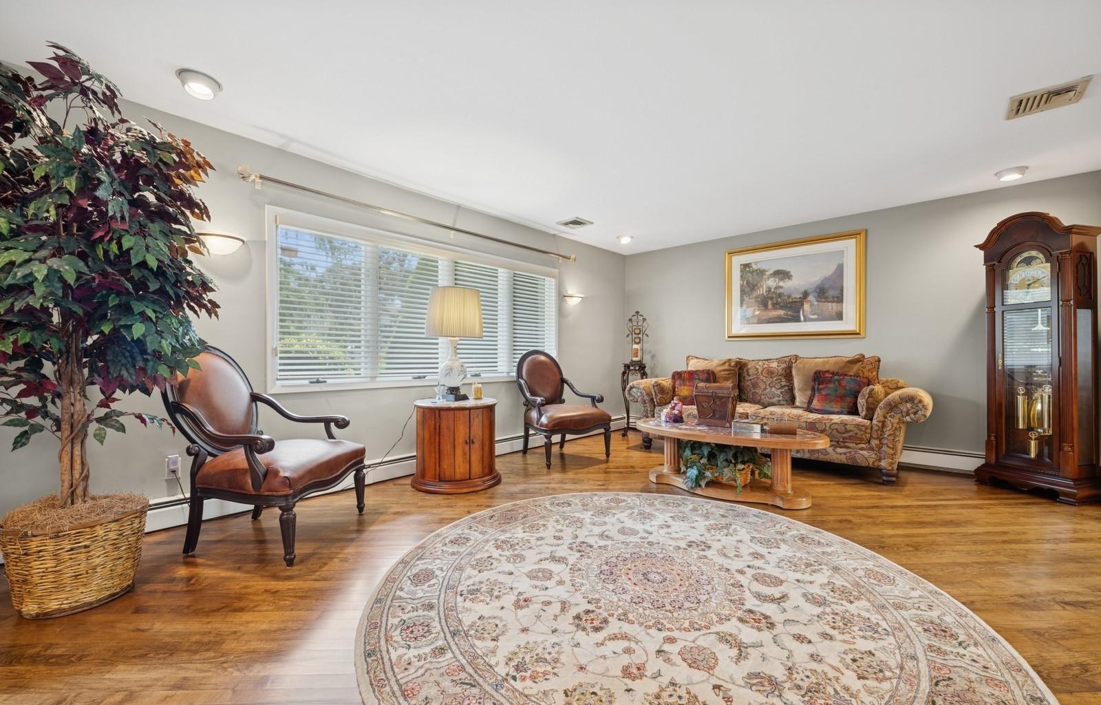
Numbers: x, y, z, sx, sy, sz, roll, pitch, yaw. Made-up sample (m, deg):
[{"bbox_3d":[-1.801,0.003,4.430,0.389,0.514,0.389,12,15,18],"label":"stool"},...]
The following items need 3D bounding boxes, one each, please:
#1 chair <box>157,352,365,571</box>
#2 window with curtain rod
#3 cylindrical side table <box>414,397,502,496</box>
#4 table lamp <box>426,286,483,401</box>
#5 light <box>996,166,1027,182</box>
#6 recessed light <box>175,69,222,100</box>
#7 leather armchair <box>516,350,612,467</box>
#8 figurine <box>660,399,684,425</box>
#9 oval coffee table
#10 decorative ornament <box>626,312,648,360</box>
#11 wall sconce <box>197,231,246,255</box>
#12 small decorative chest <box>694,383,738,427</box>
[{"bbox_3d":[-1.550,0.488,2.381,0.788,1.050,0.739,0,0,3],"label":"chair"},{"bbox_3d":[-0.923,-0.346,3.985,0.100,1.285,2.960,0,0,43],"label":"window with curtain rod"},{"bbox_3d":[-0.754,0.711,3.469,0.705,0.655,0.705,0,0,-32],"label":"cylindrical side table"},{"bbox_3d":[-0.774,-0.057,3.458,0.458,0.894,0.458,0,0,0],"label":"table lamp"},{"bbox_3d":[3.469,-1.339,3.223,0.175,0.054,0.175,0,0,43],"label":"light"},{"bbox_3d":[-1.798,-1.363,2.195,0.185,0.057,0.185,0,0,43],"label":"recessed light"},{"bbox_3d":[0.084,0.505,4.263,0.739,1.050,0.788,0,0,-34],"label":"leather armchair"},{"bbox_3d":[1.025,0.483,3.598,0.190,0.205,0.140,0,0,20],"label":"figurine"},{"bbox_3d":[1.334,0.818,3.311,1.370,0.462,0.810,0,0,38],"label":"oval coffee table"},{"bbox_3d":[1.090,-0.181,5.501,0.280,0.650,0.150,0,0,6],"label":"decorative ornament"},{"bbox_3d":[-2.061,-0.660,2.649,0.140,0.115,0.320,0,0,43],"label":"wall sconce"},{"bbox_3d":[1.365,0.418,3.519,0.280,0.339,0.260,0,0,34],"label":"small decorative chest"}]

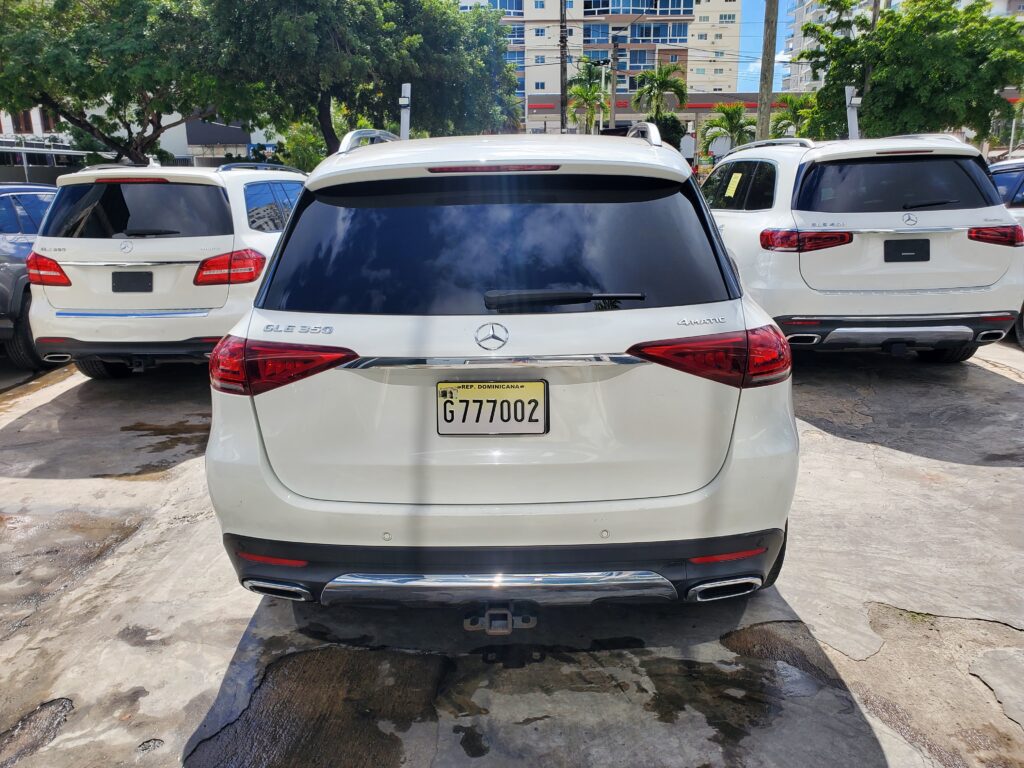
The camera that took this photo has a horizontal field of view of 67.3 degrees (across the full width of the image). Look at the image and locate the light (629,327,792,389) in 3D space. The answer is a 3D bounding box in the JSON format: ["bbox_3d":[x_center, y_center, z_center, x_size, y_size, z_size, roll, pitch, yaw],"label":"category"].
[{"bbox_3d":[0.596,-0.083,2.321,0.530,0.175,0.250,-1,14,1],"label":"light"}]

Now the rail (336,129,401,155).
[{"bbox_3d":[-0.562,-1.086,3.530,0.080,0.110,1.800,-1,16,1],"label":"rail"}]

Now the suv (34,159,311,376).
[{"bbox_3d":[-2.839,-1.314,8.132,1.970,1.840,5.130,-1,14,0],"label":"suv"}]

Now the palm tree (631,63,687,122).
[{"bbox_3d":[6.247,-10.842,33.332,2.400,5.588,2.400,-1,16,0],"label":"palm tree"}]

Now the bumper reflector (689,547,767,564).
[{"bbox_3d":[0.632,0.500,2.260,0.275,0.036,0.040,-5,17,-15],"label":"bumper reflector"}]

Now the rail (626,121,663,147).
[{"bbox_3d":[0.547,-1.107,3.632,0.080,0.110,1.900,-1,14,1],"label":"rail"}]

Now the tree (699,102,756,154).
[{"bbox_3d":[9.363,-10.142,33.547,2.500,4.024,2.500,-1,16,0],"label":"tree"}]

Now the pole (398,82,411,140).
[{"bbox_3d":[-1.408,-2.514,10.706,0.130,3.140,0.140,0,13,0],"label":"pole"}]

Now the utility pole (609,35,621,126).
[{"bbox_3d":[4.307,-10.242,32.538,0.320,8.290,0.320,0,13,0],"label":"utility pole"}]

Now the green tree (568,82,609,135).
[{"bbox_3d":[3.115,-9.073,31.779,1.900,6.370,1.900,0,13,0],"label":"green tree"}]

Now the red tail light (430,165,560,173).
[{"bbox_3d":[-0.055,-0.650,2.321,0.410,0.028,0.045,-1,14,1],"label":"red tail light"}]

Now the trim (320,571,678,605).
[{"bbox_3d":[-0.041,0.581,2.207,1.046,0.123,0.110,-1,16,1],"label":"trim"}]

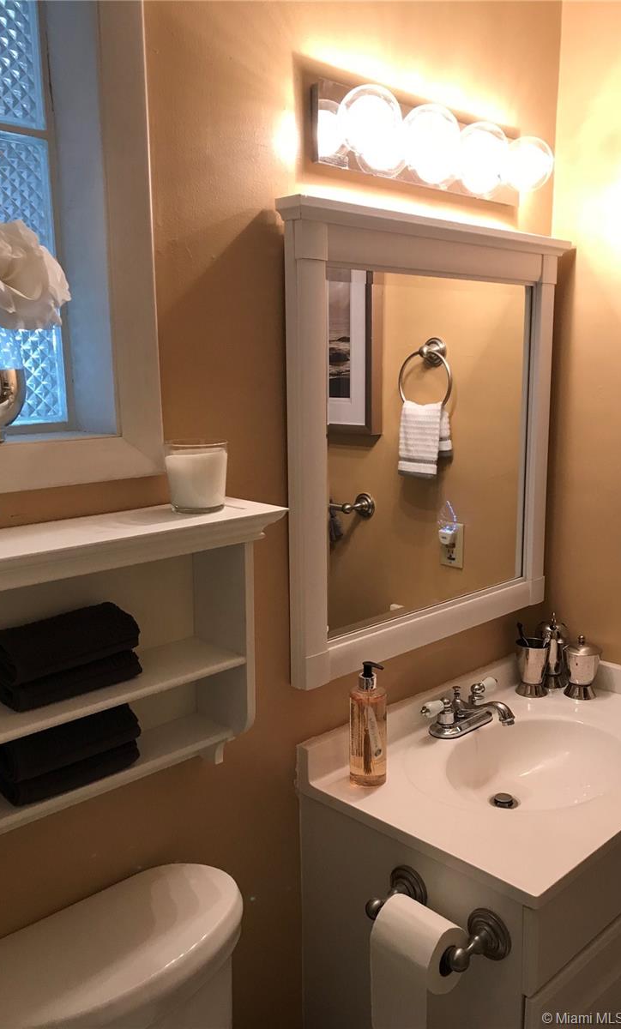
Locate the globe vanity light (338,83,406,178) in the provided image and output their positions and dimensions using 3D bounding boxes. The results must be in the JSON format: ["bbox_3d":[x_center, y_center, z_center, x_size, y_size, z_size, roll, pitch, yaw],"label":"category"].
[{"bbox_3d":[0.095,-0.633,1.327,0.101,0.101,0.106,-1,10,0],"label":"globe vanity light"}]

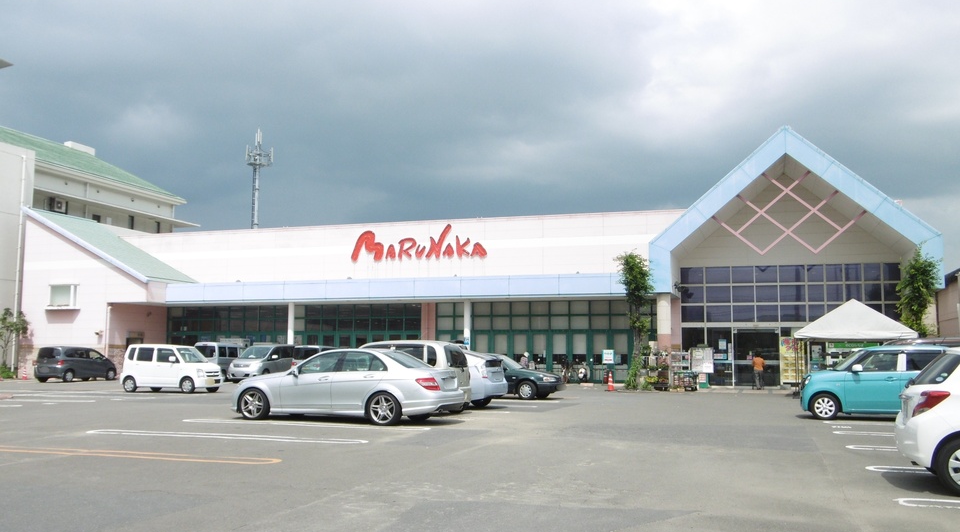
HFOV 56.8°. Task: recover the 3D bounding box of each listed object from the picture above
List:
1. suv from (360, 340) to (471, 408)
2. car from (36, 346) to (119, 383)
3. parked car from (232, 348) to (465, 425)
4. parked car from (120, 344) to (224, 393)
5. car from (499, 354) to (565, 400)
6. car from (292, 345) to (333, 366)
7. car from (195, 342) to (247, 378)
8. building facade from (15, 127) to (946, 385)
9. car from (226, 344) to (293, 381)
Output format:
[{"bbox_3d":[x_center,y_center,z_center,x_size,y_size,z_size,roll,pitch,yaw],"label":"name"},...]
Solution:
[{"bbox_3d":[-2.113,2.546,20.306,4.100,1.660,1.695,-2,-6,19],"label":"suv"},{"bbox_3d":[-19.682,4.809,43.620,1.695,1.715,4.215,-2,-6,18],"label":"car"},{"bbox_3d":[-2.645,2.327,17.545,4.590,1.447,1.770,-2,-6,21],"label":"parked car"},{"bbox_3d":[-10.534,3.562,30.781,3.395,1.645,1.475,-2,-6,19],"label":"parked car"},{"bbox_3d":[0.459,3.406,27.560,4.300,1.390,1.690,-2,-6,20],"label":"car"},{"bbox_3d":[-7.474,4.696,42.296,1.475,1.700,3.395,-2,-6,18],"label":"car"},{"bbox_3d":[-12.737,4.811,44.657,1.475,1.880,3.395,-2,-6,19],"label":"car"},{"bbox_3d":[-2.083,0.269,44.883,45.112,11.145,8.000,-2,-6,18],"label":"building facade"},{"bbox_3d":[-10.429,4.781,43.472,1.695,1.820,4.680,-1,-6,16],"label":"car"}]

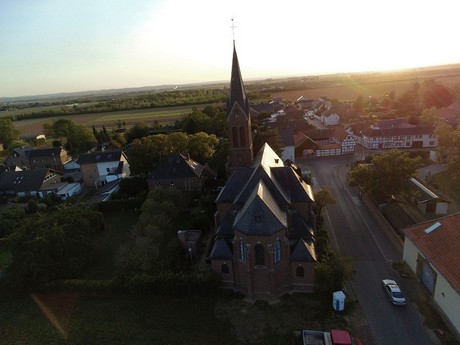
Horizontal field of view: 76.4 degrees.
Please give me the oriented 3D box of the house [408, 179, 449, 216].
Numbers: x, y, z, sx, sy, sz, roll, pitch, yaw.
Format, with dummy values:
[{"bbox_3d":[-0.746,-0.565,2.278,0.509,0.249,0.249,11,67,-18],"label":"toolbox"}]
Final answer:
[{"bbox_3d":[48.151,5.628,73.144,6.500,3.900,14.000,-1,17,11],"label":"house"}]

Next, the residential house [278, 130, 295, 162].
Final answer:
[{"bbox_3d":[22.430,-10.931,120.163,7.800,11.600,11.000,-2,17,8],"label":"residential house"}]

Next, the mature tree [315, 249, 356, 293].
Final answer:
[{"bbox_3d":[14.755,13.953,41.146,5.500,6.200,5.500,-4,17,0],"label":"mature tree"}]

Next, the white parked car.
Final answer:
[{"bbox_3d":[22.323,16.021,39.780,1.760,1.430,4.550,0,18,12],"label":"white parked car"}]

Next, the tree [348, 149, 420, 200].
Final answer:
[{"bbox_3d":[38.050,-0.670,74.983,16.800,10.200,13.800,-4,17,0],"label":"tree"}]

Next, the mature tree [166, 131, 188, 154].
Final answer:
[{"bbox_3d":[-21.084,-9.367,120.135,10.000,14.630,10.000,-4,17,0],"label":"mature tree"}]

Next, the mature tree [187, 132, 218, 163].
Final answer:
[{"bbox_3d":[-10.524,-9.392,119.024,12.000,13.870,11.500,-4,17,0],"label":"mature tree"}]

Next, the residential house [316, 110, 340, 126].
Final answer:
[{"bbox_3d":[62.383,-34.064,183.370,8.500,7.600,14.000,-5,17,-3],"label":"residential house"}]

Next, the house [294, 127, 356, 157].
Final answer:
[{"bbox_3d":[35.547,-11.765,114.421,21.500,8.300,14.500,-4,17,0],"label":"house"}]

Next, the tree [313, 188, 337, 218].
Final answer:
[{"bbox_3d":[20.091,6.751,62.375,4.900,6.700,4.900,-4,17,0],"label":"tree"}]

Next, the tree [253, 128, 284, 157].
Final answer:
[{"bbox_3d":[14.472,-9.968,107.657,11.800,12.500,11.800,-4,17,0],"label":"tree"}]

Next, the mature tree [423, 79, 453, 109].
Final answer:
[{"bbox_3d":[137.685,-51.115,196.657,19.000,20.500,18.500,-4,17,0],"label":"mature tree"}]

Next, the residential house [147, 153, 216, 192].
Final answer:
[{"bbox_3d":[-15.291,-0.870,88.921,17.200,10.000,12.500,-3,17,2],"label":"residential house"}]

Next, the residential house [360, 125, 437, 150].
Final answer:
[{"bbox_3d":[67.704,-14.625,116.845,26.000,7.900,9.800,-2,17,5],"label":"residential house"}]

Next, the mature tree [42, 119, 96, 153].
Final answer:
[{"bbox_3d":[-87.165,-20.406,164.741,23.000,18.780,18.000,-4,17,0],"label":"mature tree"}]

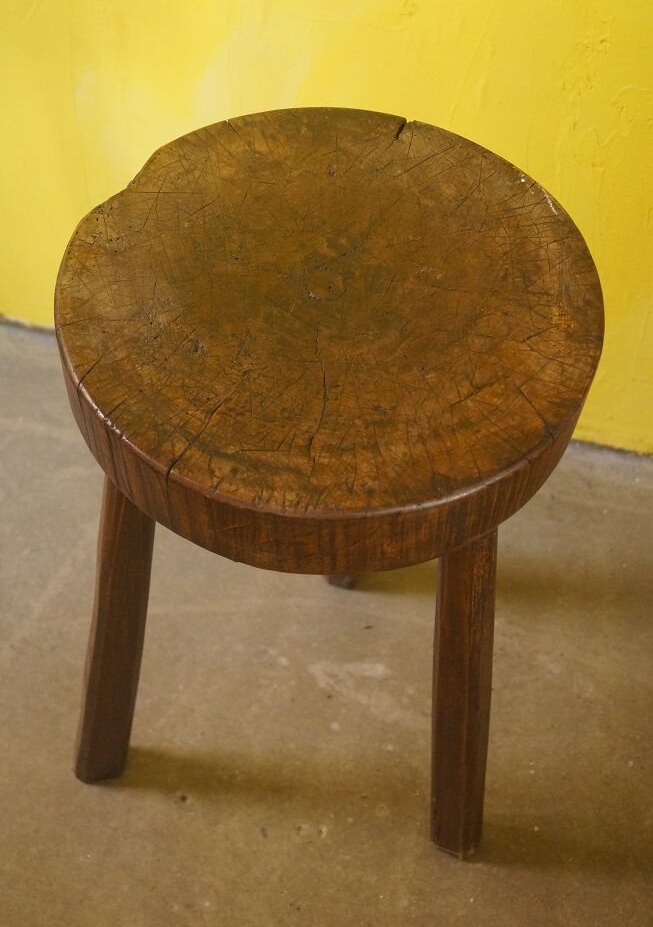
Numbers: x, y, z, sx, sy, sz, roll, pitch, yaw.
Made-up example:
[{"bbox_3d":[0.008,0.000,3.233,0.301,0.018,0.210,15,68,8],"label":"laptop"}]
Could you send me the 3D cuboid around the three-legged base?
[{"bbox_3d":[-0.007,0.042,0.964,0.308,0.406,0.248,10,51,4],"label":"three-legged base"}]

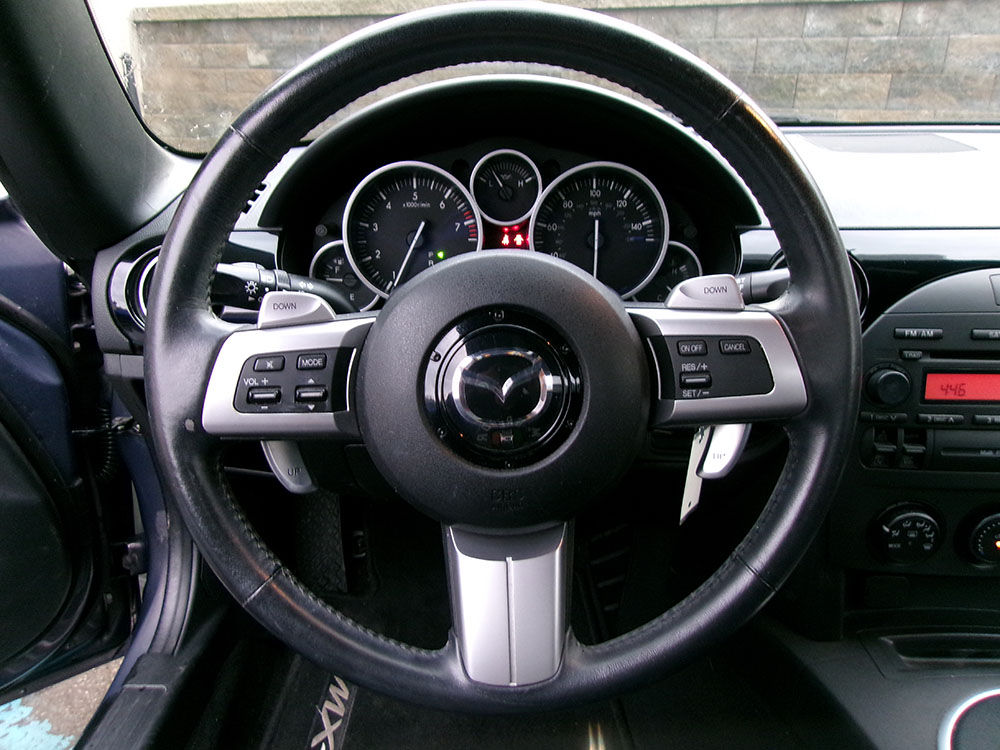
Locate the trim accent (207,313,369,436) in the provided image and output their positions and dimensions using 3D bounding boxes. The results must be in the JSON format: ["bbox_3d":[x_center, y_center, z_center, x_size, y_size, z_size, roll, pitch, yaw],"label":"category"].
[{"bbox_3d":[-0.113,0.000,0.414,0.090,0.063,0.024,0,-3,0],"label":"trim accent"}]

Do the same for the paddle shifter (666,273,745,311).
[{"bbox_3d":[0.110,-0.044,0.419,0.043,0.021,0.020,0,-5,0],"label":"paddle shifter"}]

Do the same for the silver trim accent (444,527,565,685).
[{"bbox_3d":[0.004,0.121,0.408,0.063,0.085,0.026,0,-3,0],"label":"silver trim accent"}]

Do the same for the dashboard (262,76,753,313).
[{"bbox_3d":[0.006,-0.135,0.615,0.355,0.185,0.150,0,8,0],"label":"dashboard"}]

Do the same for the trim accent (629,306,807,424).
[{"bbox_3d":[0.115,-0.005,0.414,0.093,0.062,0.024,0,-3,0],"label":"trim accent"}]

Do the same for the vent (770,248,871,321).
[{"bbox_3d":[0.247,-0.065,0.608,0.080,0.080,0.045,0,7,0],"label":"vent"}]

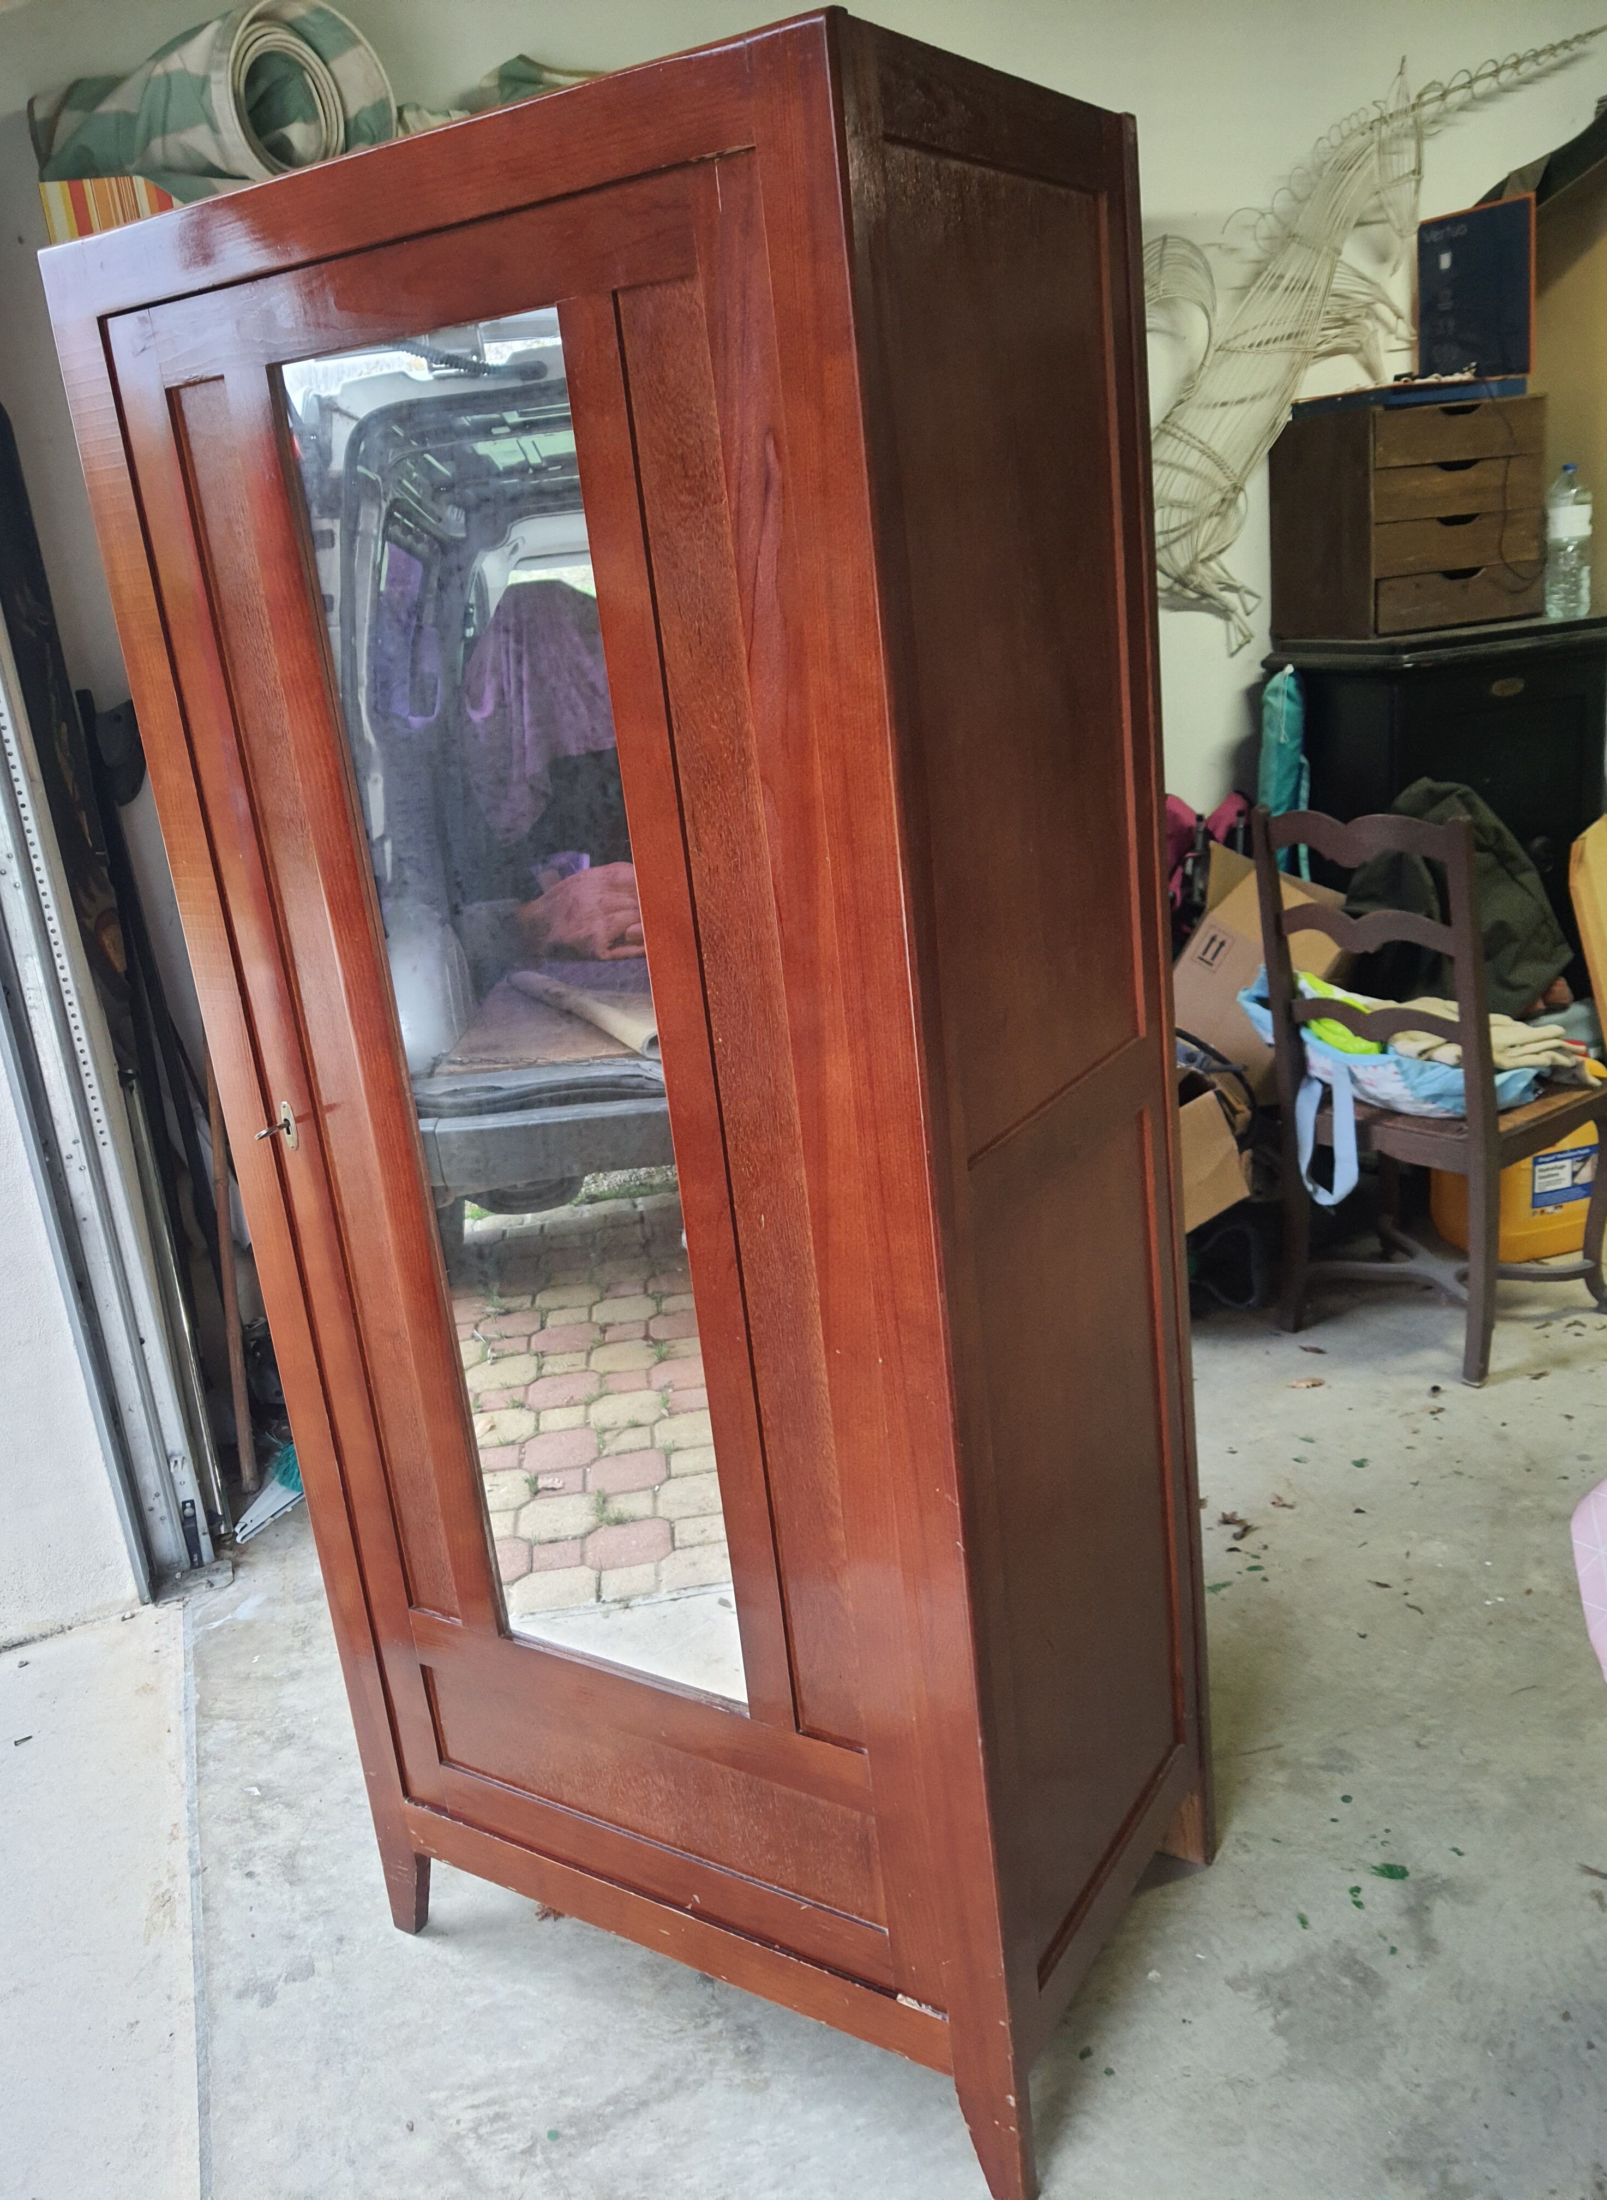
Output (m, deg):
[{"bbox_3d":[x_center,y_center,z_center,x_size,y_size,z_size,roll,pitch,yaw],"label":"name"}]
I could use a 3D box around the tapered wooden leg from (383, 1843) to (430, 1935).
[{"bbox_3d":[-0.455,0.916,1.943,0.058,0.135,0.034,5,20,33],"label":"tapered wooden leg"}]

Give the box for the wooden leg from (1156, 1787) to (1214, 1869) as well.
[{"bbox_3d":[0.436,0.825,1.922,0.070,0.136,0.028,5,20,33],"label":"wooden leg"}]

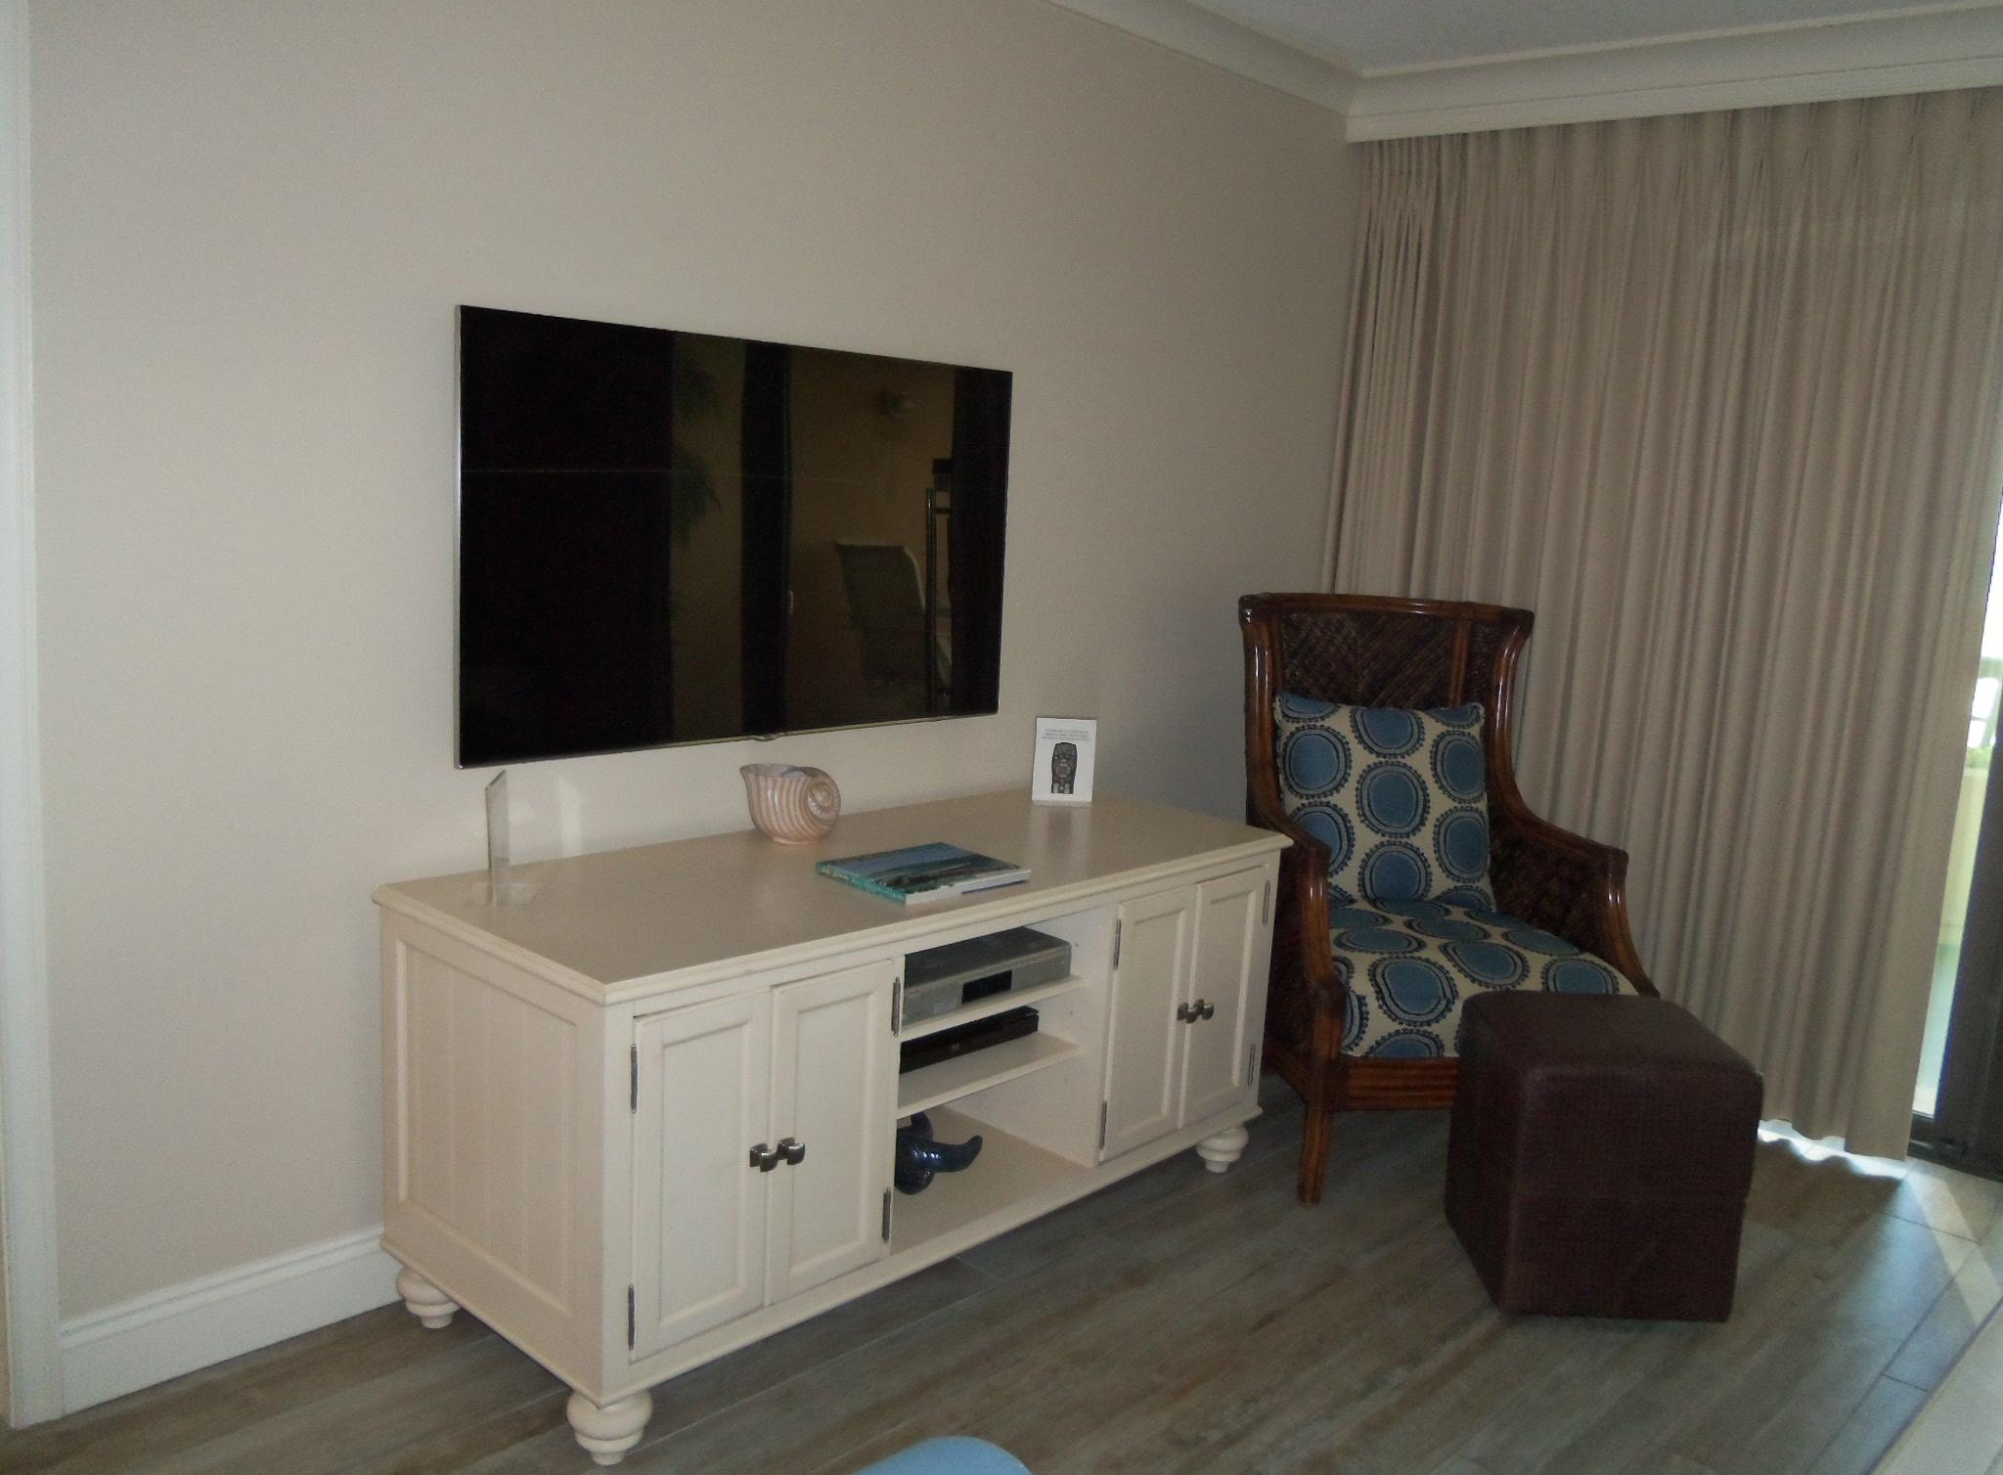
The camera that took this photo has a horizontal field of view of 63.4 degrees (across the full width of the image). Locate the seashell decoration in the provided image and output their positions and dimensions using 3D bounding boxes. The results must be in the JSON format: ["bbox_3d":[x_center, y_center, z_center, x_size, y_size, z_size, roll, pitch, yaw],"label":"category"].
[{"bbox_3d":[-0.387,0.121,2.955,0.145,0.133,0.190,11,12,42],"label":"seashell decoration"}]

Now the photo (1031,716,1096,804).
[{"bbox_3d":[0.136,0.046,3.453,0.128,0.177,0.045,2,9,-4],"label":"photo"}]

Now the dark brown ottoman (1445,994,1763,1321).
[{"bbox_3d":[1.074,0.752,2.956,0.408,0.460,0.391,3,9,0],"label":"dark brown ottoman"}]

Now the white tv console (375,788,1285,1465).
[{"bbox_3d":[-0.210,0.565,2.905,0.615,0.709,1.585,11,12,42],"label":"white tv console"}]

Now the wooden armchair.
[{"bbox_3d":[0.925,0.312,3.501,0.700,1.140,0.760,2,9,-7],"label":"wooden armchair"}]

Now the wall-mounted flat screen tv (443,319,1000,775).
[{"bbox_3d":[-0.426,-0.351,2.937,0.050,0.701,1.228,11,12,42],"label":"wall-mounted flat screen tv"}]

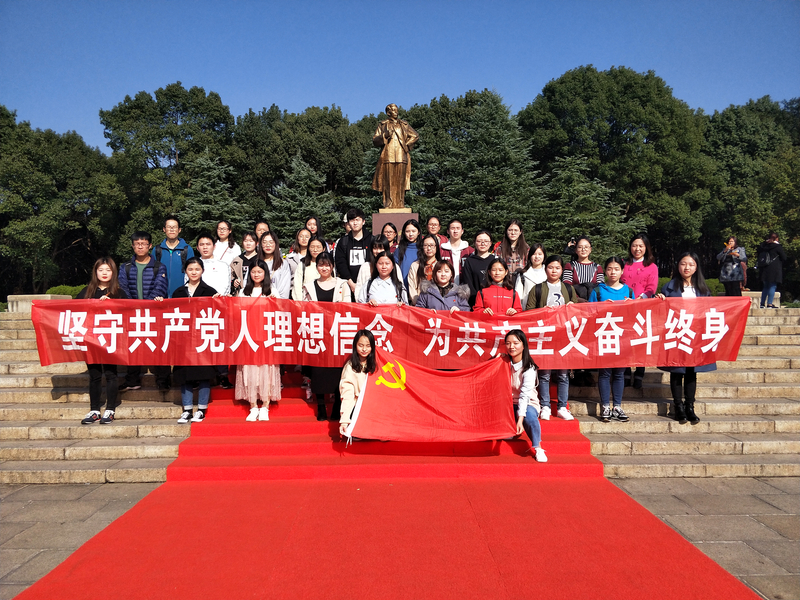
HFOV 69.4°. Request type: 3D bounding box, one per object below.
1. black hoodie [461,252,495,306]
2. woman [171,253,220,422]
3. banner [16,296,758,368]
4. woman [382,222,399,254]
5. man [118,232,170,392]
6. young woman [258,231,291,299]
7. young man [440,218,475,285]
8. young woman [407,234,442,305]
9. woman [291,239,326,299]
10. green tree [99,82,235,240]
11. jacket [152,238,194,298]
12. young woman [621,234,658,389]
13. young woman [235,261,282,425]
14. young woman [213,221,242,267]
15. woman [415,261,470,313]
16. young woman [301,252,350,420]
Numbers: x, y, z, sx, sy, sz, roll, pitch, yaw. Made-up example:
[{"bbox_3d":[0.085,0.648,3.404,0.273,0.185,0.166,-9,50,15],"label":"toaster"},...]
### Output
[{"bbox_3d":[0.885,-0.179,6.186,0.470,0.660,0.300,0,0,3],"label":"black hoodie"},{"bbox_3d":[-1.933,0.380,5.499,0.460,1.589,0.380,0,0,-8],"label":"woman"},{"bbox_3d":[-0.068,0.317,5.560,6.823,0.693,0.220,0,0,-1],"label":"banner"},{"bbox_3d":[-0.118,-0.105,7.200,0.460,1.650,0.320,0,-1,-1],"label":"woman"},{"bbox_3d":[-2.843,0.119,6.430,0.560,1.740,0.350,0,-1,-9],"label":"man"},{"bbox_3d":[-1.364,0.103,6.151,0.430,1.687,0.340,0,0,-6],"label":"young woman"},{"bbox_3d":[0.716,-0.140,7.133,0.470,1.707,0.320,0,0,-1],"label":"young man"},{"bbox_3d":[0.323,0.095,6.549,0.460,1.663,0.330,0,0,-1],"label":"young woman"},{"bbox_3d":[-0.983,0.145,6.420,0.470,1.670,0.320,0,-1,-4],"label":"woman"},{"bbox_3d":[-10.830,-4.903,26.852,6.600,10.419,6.600,0,0,-1],"label":"green tree"},{"bbox_3d":[-2.647,-0.369,6.755,0.520,0.700,0.320,0,0,-9],"label":"jacket"},{"bbox_3d":[2.649,0.112,6.390,0.460,1.700,0.320,0,-1,7],"label":"young woman"},{"bbox_3d":[-1.412,0.413,5.746,0.450,1.610,0.340,0,0,-1],"label":"young woman"},{"bbox_3d":[-2.192,-0.158,7.259,0.430,1.656,0.300,0,0,-1],"label":"young woman"},{"bbox_3d":[0.410,0.393,5.515,0.520,1.540,0.380,0,0,1],"label":"woman"},{"bbox_3d":[-0.708,0.357,5.518,0.470,1.622,0.380,0,0,-3],"label":"young woman"}]

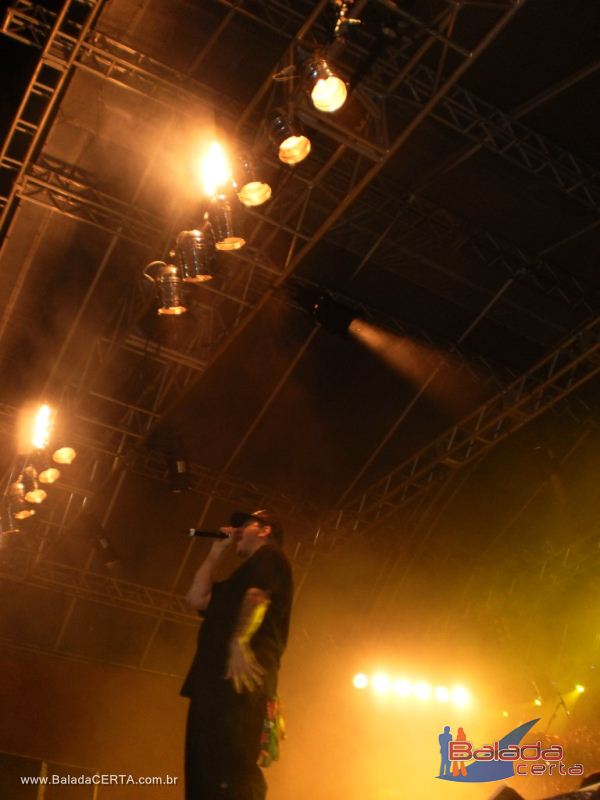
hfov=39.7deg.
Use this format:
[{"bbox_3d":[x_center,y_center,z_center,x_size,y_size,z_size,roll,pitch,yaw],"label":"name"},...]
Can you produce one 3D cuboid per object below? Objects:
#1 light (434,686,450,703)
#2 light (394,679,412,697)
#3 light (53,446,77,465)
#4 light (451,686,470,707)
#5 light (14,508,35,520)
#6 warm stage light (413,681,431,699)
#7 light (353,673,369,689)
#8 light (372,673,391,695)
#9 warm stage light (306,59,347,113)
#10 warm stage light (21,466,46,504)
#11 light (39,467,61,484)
[{"bbox_3d":[2.610,5.467,15.491,0.250,0.250,0.380,3,-15,-3],"label":"light"},{"bbox_3d":[1.861,5.251,15.238,0.250,0.250,0.380,3,-15,-3],"label":"light"},{"bbox_3d":[-2.636,0.475,9.210,0.250,0.380,0.250,-27,-40,1],"label":"light"},{"bbox_3d":[2.964,5.546,15.609,0.250,0.250,0.380,3,-15,-3],"label":"light"},{"bbox_3d":[-3.433,1.241,10.269,0.250,0.380,0.250,-5,-29,-32],"label":"light"},{"bbox_3d":[2.213,5.347,15.358,0.250,0.250,0.380,3,-15,-3],"label":"warm stage light"},{"bbox_3d":[1.062,5.030,14.958,0.250,0.250,0.380,3,-15,-3],"label":"light"},{"bbox_3d":[1.449,5.130,15.095,0.250,0.250,0.380,3,-15,-3],"label":"light"},{"bbox_3d":[0.160,-2.112,5.536,0.250,0.380,0.250,31,-60,-34],"label":"warm stage light"},{"bbox_3d":[-3.180,0.991,9.931,0.250,0.380,0.250,-18,-34,-11],"label":"warm stage light"},{"bbox_3d":[-2.912,0.721,9.562,0.250,0.380,0.250,-23,-37,-5],"label":"light"}]

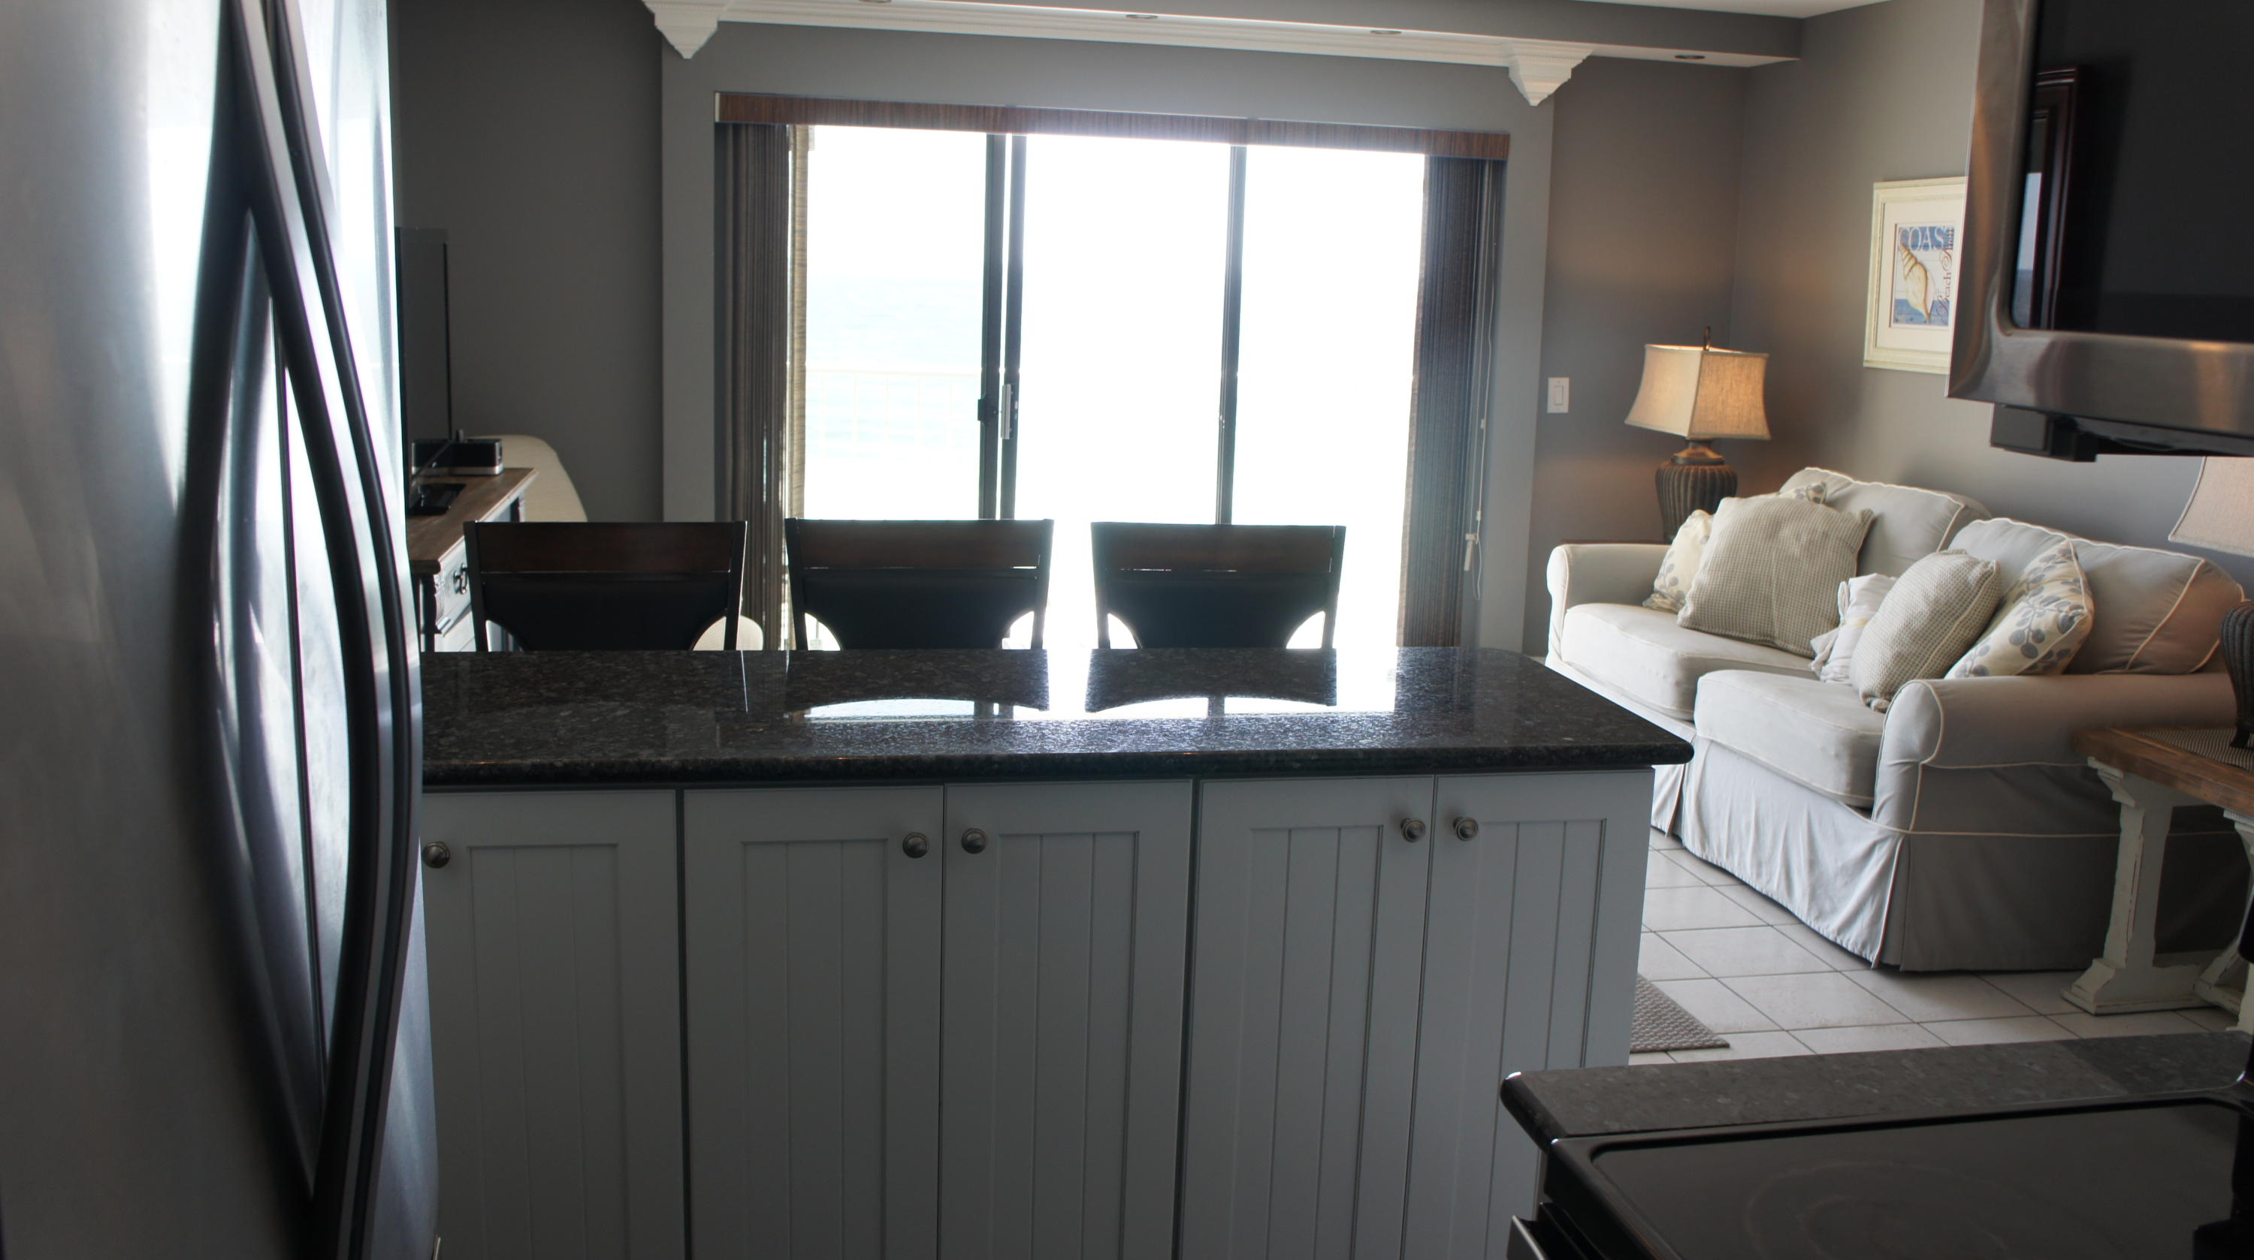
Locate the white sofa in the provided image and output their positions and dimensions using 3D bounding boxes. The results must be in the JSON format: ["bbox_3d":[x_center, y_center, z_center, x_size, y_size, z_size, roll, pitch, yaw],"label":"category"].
[{"bbox_3d":[2.006,0.134,5.124,0.980,0.954,2.000,0,11,-11],"label":"white sofa"}]

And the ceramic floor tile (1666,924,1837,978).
[{"bbox_3d":[1.436,0.751,4.374,0.302,0.010,0.302,0,11,-11],"label":"ceramic floor tile"}]

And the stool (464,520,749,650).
[{"bbox_3d":[-0.822,0.395,2.943,0.460,1.084,0.520,0,11,-11],"label":"stool"}]

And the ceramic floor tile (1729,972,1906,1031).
[{"bbox_3d":[1.495,0.809,4.086,0.302,0.010,0.302,0,11,-11],"label":"ceramic floor tile"}]

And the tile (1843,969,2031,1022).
[{"bbox_3d":[1.794,0.807,4.146,0.302,0.010,0.302,0,11,-11],"label":"tile"}]

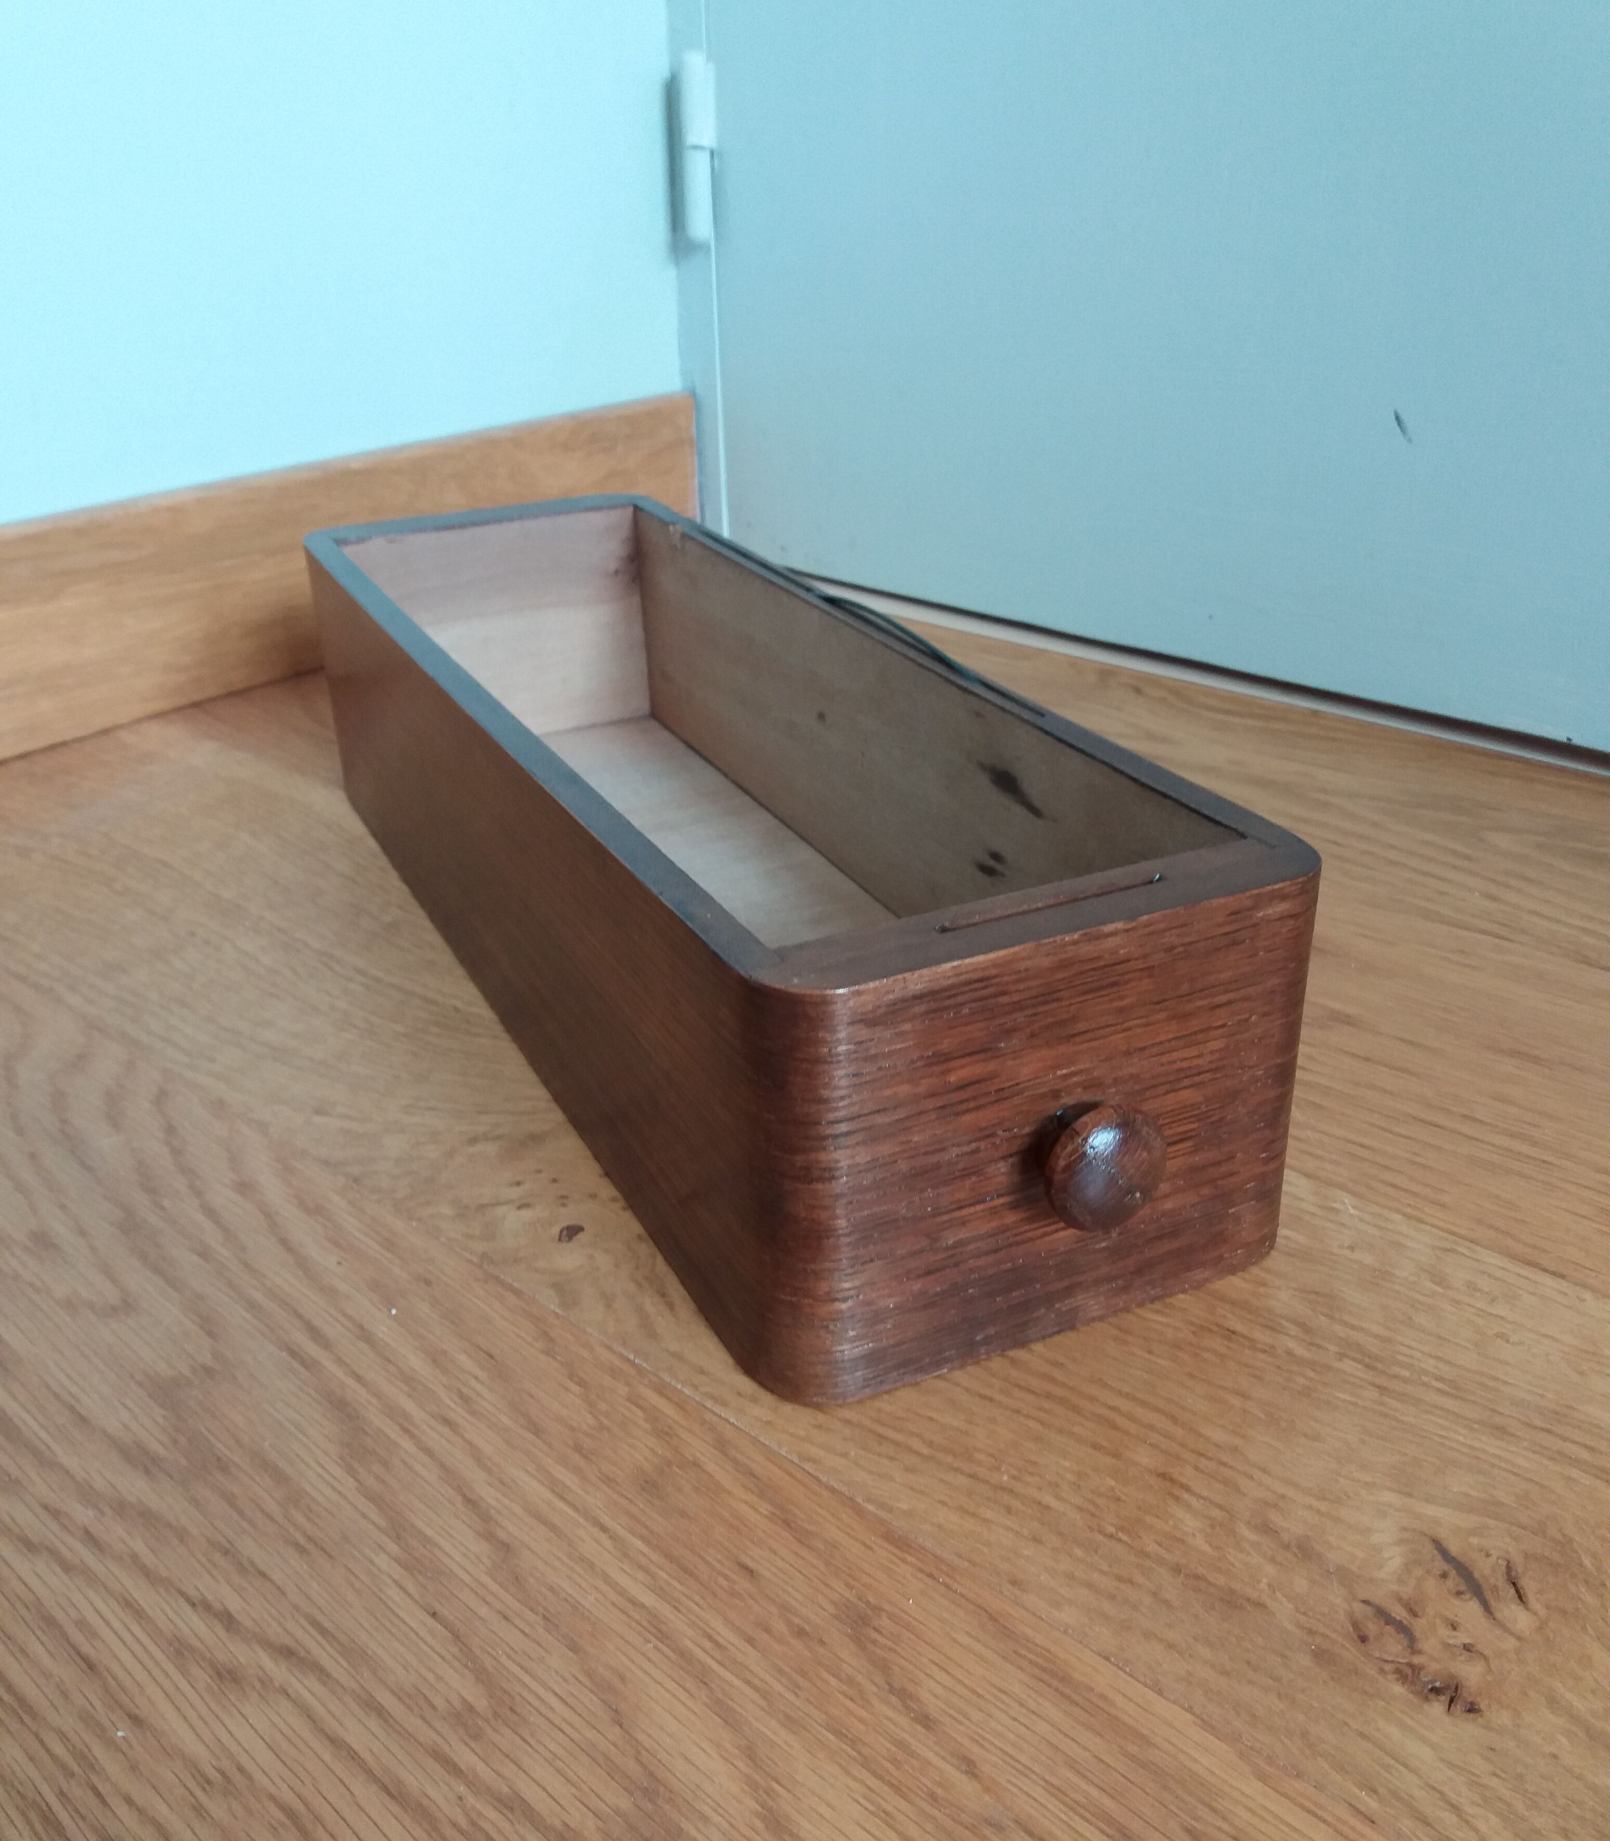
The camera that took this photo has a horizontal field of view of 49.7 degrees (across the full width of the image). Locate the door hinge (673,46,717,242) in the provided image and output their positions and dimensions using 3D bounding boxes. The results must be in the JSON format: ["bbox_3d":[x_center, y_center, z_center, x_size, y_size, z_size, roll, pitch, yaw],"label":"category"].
[{"bbox_3d":[-0.055,-0.400,0.898,0.019,0.090,0.015,18,32,35],"label":"door hinge"}]

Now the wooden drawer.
[{"bbox_3d":[-0.034,-0.032,0.520,0.134,0.096,0.454,-13,28,-23],"label":"wooden drawer"}]

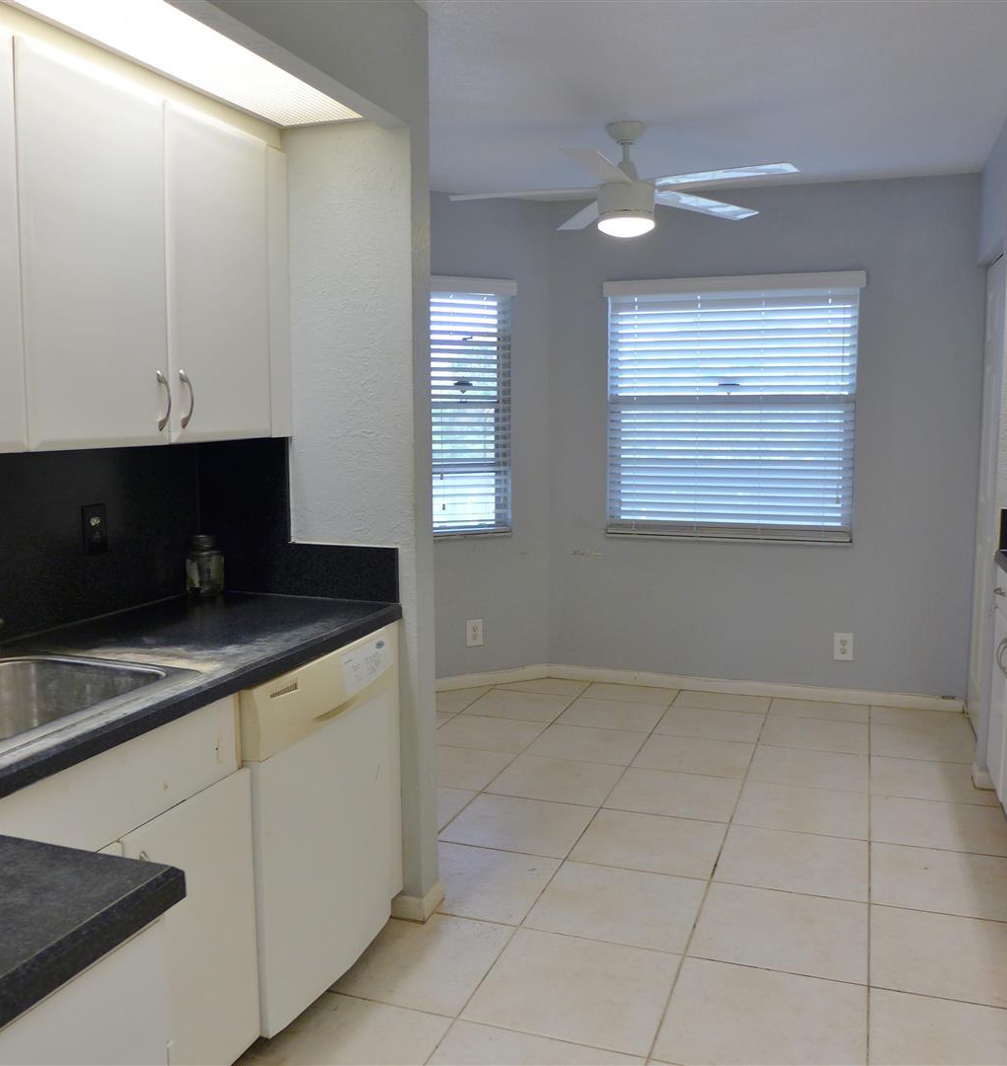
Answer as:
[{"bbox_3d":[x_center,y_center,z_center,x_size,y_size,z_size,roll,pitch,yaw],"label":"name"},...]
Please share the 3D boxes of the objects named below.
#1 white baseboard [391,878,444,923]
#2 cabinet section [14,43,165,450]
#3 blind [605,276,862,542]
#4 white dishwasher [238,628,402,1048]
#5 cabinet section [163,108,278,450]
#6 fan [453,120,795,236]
[{"bbox_3d":[-0.248,1.048,2.861,0.112,0.078,0.155,2,7,20],"label":"white baseboard"},{"bbox_3d":[-0.984,-0.565,2.098,0.325,0.760,0.411,2,7,20],"label":"cabinet section"},{"bbox_3d":[1.117,-0.613,4.927,1.257,1.302,0.101,2,7,20],"label":"blind"},{"bbox_3d":[-0.689,0.694,2.497,0.601,0.841,0.603,2,7,20],"label":"white dishwasher"},{"bbox_3d":[-0.843,-0.611,2.480,0.325,0.760,0.408,2,7,20],"label":"cabinet section"},{"bbox_3d":[0.463,-1.319,3.701,1.300,0.411,1.290,2,7,20],"label":"fan"}]

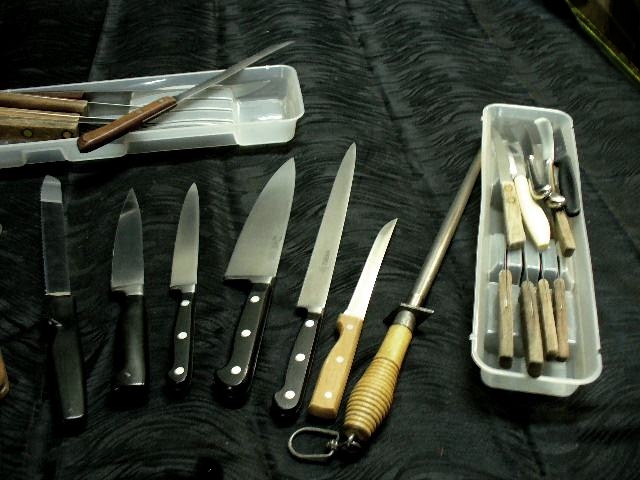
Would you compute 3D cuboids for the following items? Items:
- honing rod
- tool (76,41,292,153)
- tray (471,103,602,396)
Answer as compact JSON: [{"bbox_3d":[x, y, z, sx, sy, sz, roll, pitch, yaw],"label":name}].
[{"bbox_3d":[0.090,0.028,0.645,0.067,0.035,0.412,18,49,16],"label":"honing rod"},{"bbox_3d":[-0.139,-0.172,0.778,0.298,0.015,0.022,-35,57,-30],"label":"tool"},{"bbox_3d":[0.201,-0.005,0.663,0.101,0.045,0.355,8,48,7],"label":"tray"}]

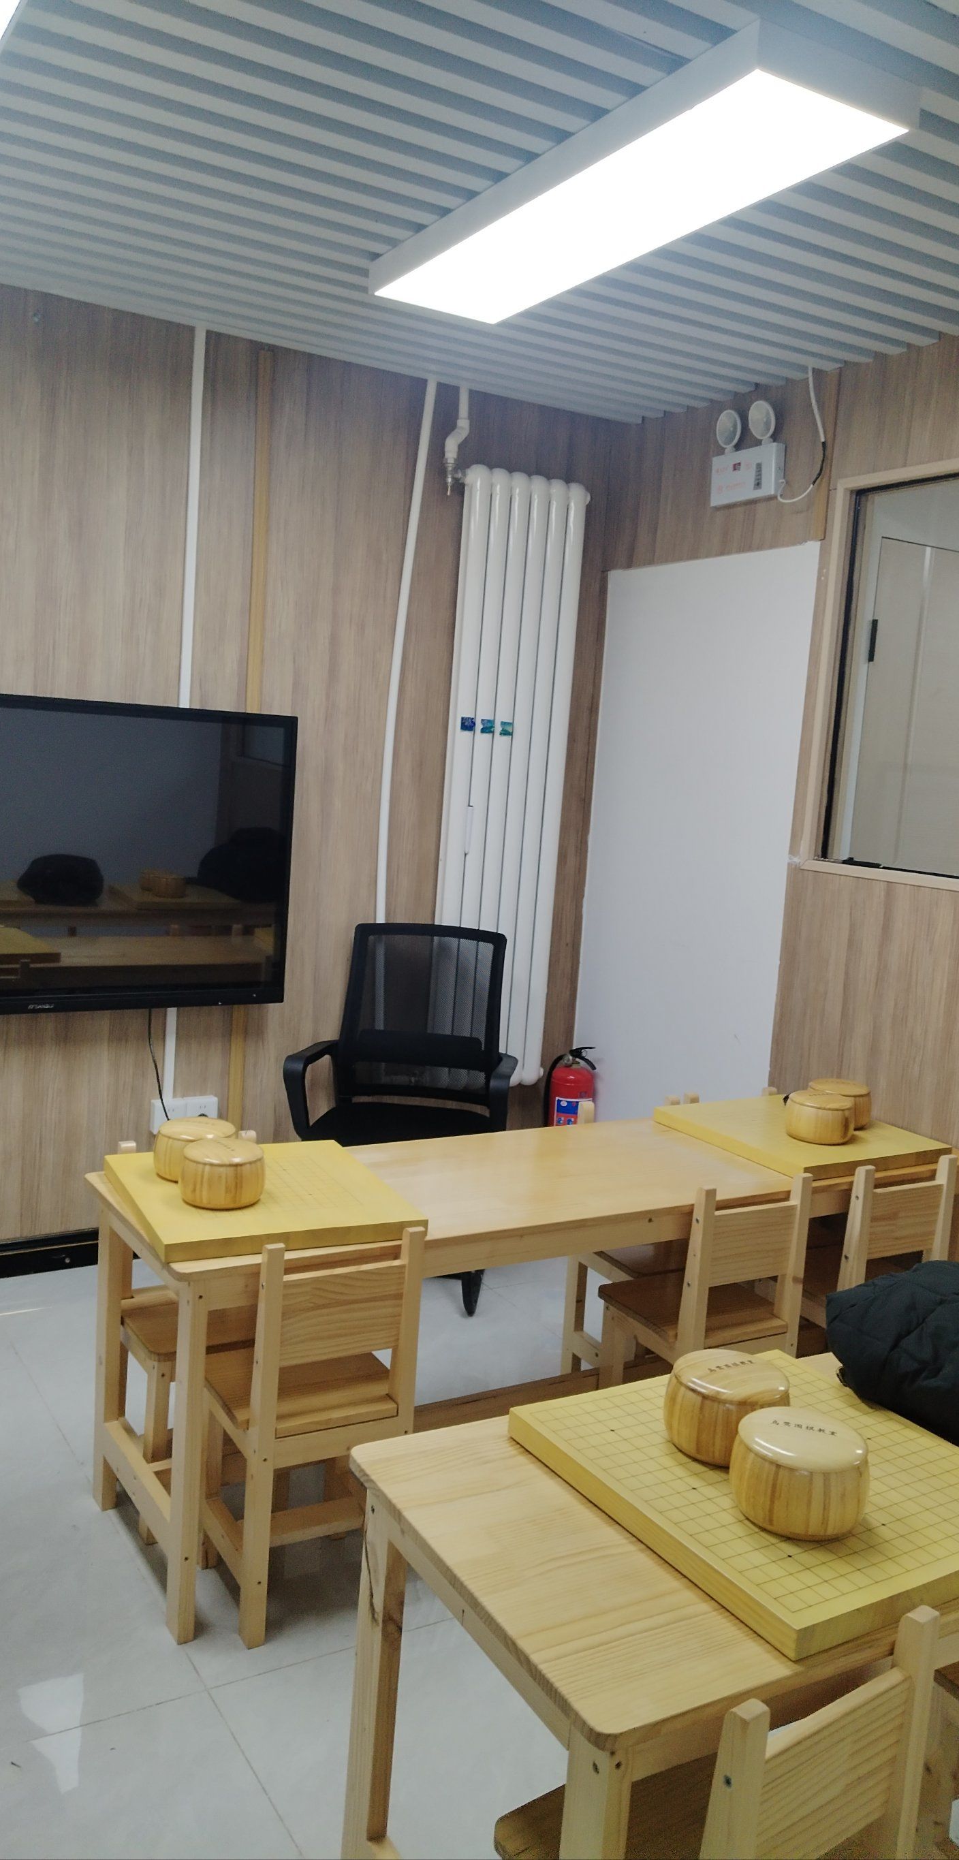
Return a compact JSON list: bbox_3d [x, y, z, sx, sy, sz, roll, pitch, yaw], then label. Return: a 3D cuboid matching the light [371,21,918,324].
[{"bbox_3d":[0.203,-1.258,2.437,0.300,0.060,1.200,0,8,-30],"label":"light"}]

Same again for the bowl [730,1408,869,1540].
[{"bbox_3d":[0.334,0.563,1.455,0.140,0.096,0.140,4,7,0],"label":"bowl"}]

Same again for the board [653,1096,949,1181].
[{"bbox_3d":[0.704,0.449,3.075,0.435,0.028,0.470,-1,8,-32],"label":"board"}]

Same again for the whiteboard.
[{"bbox_3d":[0.544,-0.094,3.909,0.025,1.850,0.887,0,8,-30],"label":"whiteboard"}]

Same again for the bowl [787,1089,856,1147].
[{"bbox_3d":[0.728,0.399,2.981,0.140,0.096,0.140,4,7,0],"label":"bowl"}]

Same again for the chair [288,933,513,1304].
[{"bbox_3d":[-0.185,0.487,3.600,0.580,0.935,0.600,5,7,8],"label":"chair"}]

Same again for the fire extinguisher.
[{"bbox_3d":[0.269,0.616,4.249,0.155,0.530,0.130,4,7,4],"label":"fire extinguisher"}]

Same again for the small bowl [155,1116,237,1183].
[{"bbox_3d":[-0.504,0.388,2.486,0.143,0.094,0.143,4,7,0],"label":"small bowl"}]

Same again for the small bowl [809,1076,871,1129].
[{"bbox_3d":[0.812,0.391,3.149,0.143,0.094,0.143,4,7,0],"label":"small bowl"}]

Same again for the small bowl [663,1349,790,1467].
[{"bbox_3d":[0.284,0.545,1.605,0.143,0.094,0.143,4,7,0],"label":"small bowl"}]

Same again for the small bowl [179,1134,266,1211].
[{"bbox_3d":[-0.431,0.409,2.354,0.143,0.094,0.143,4,7,0],"label":"small bowl"}]

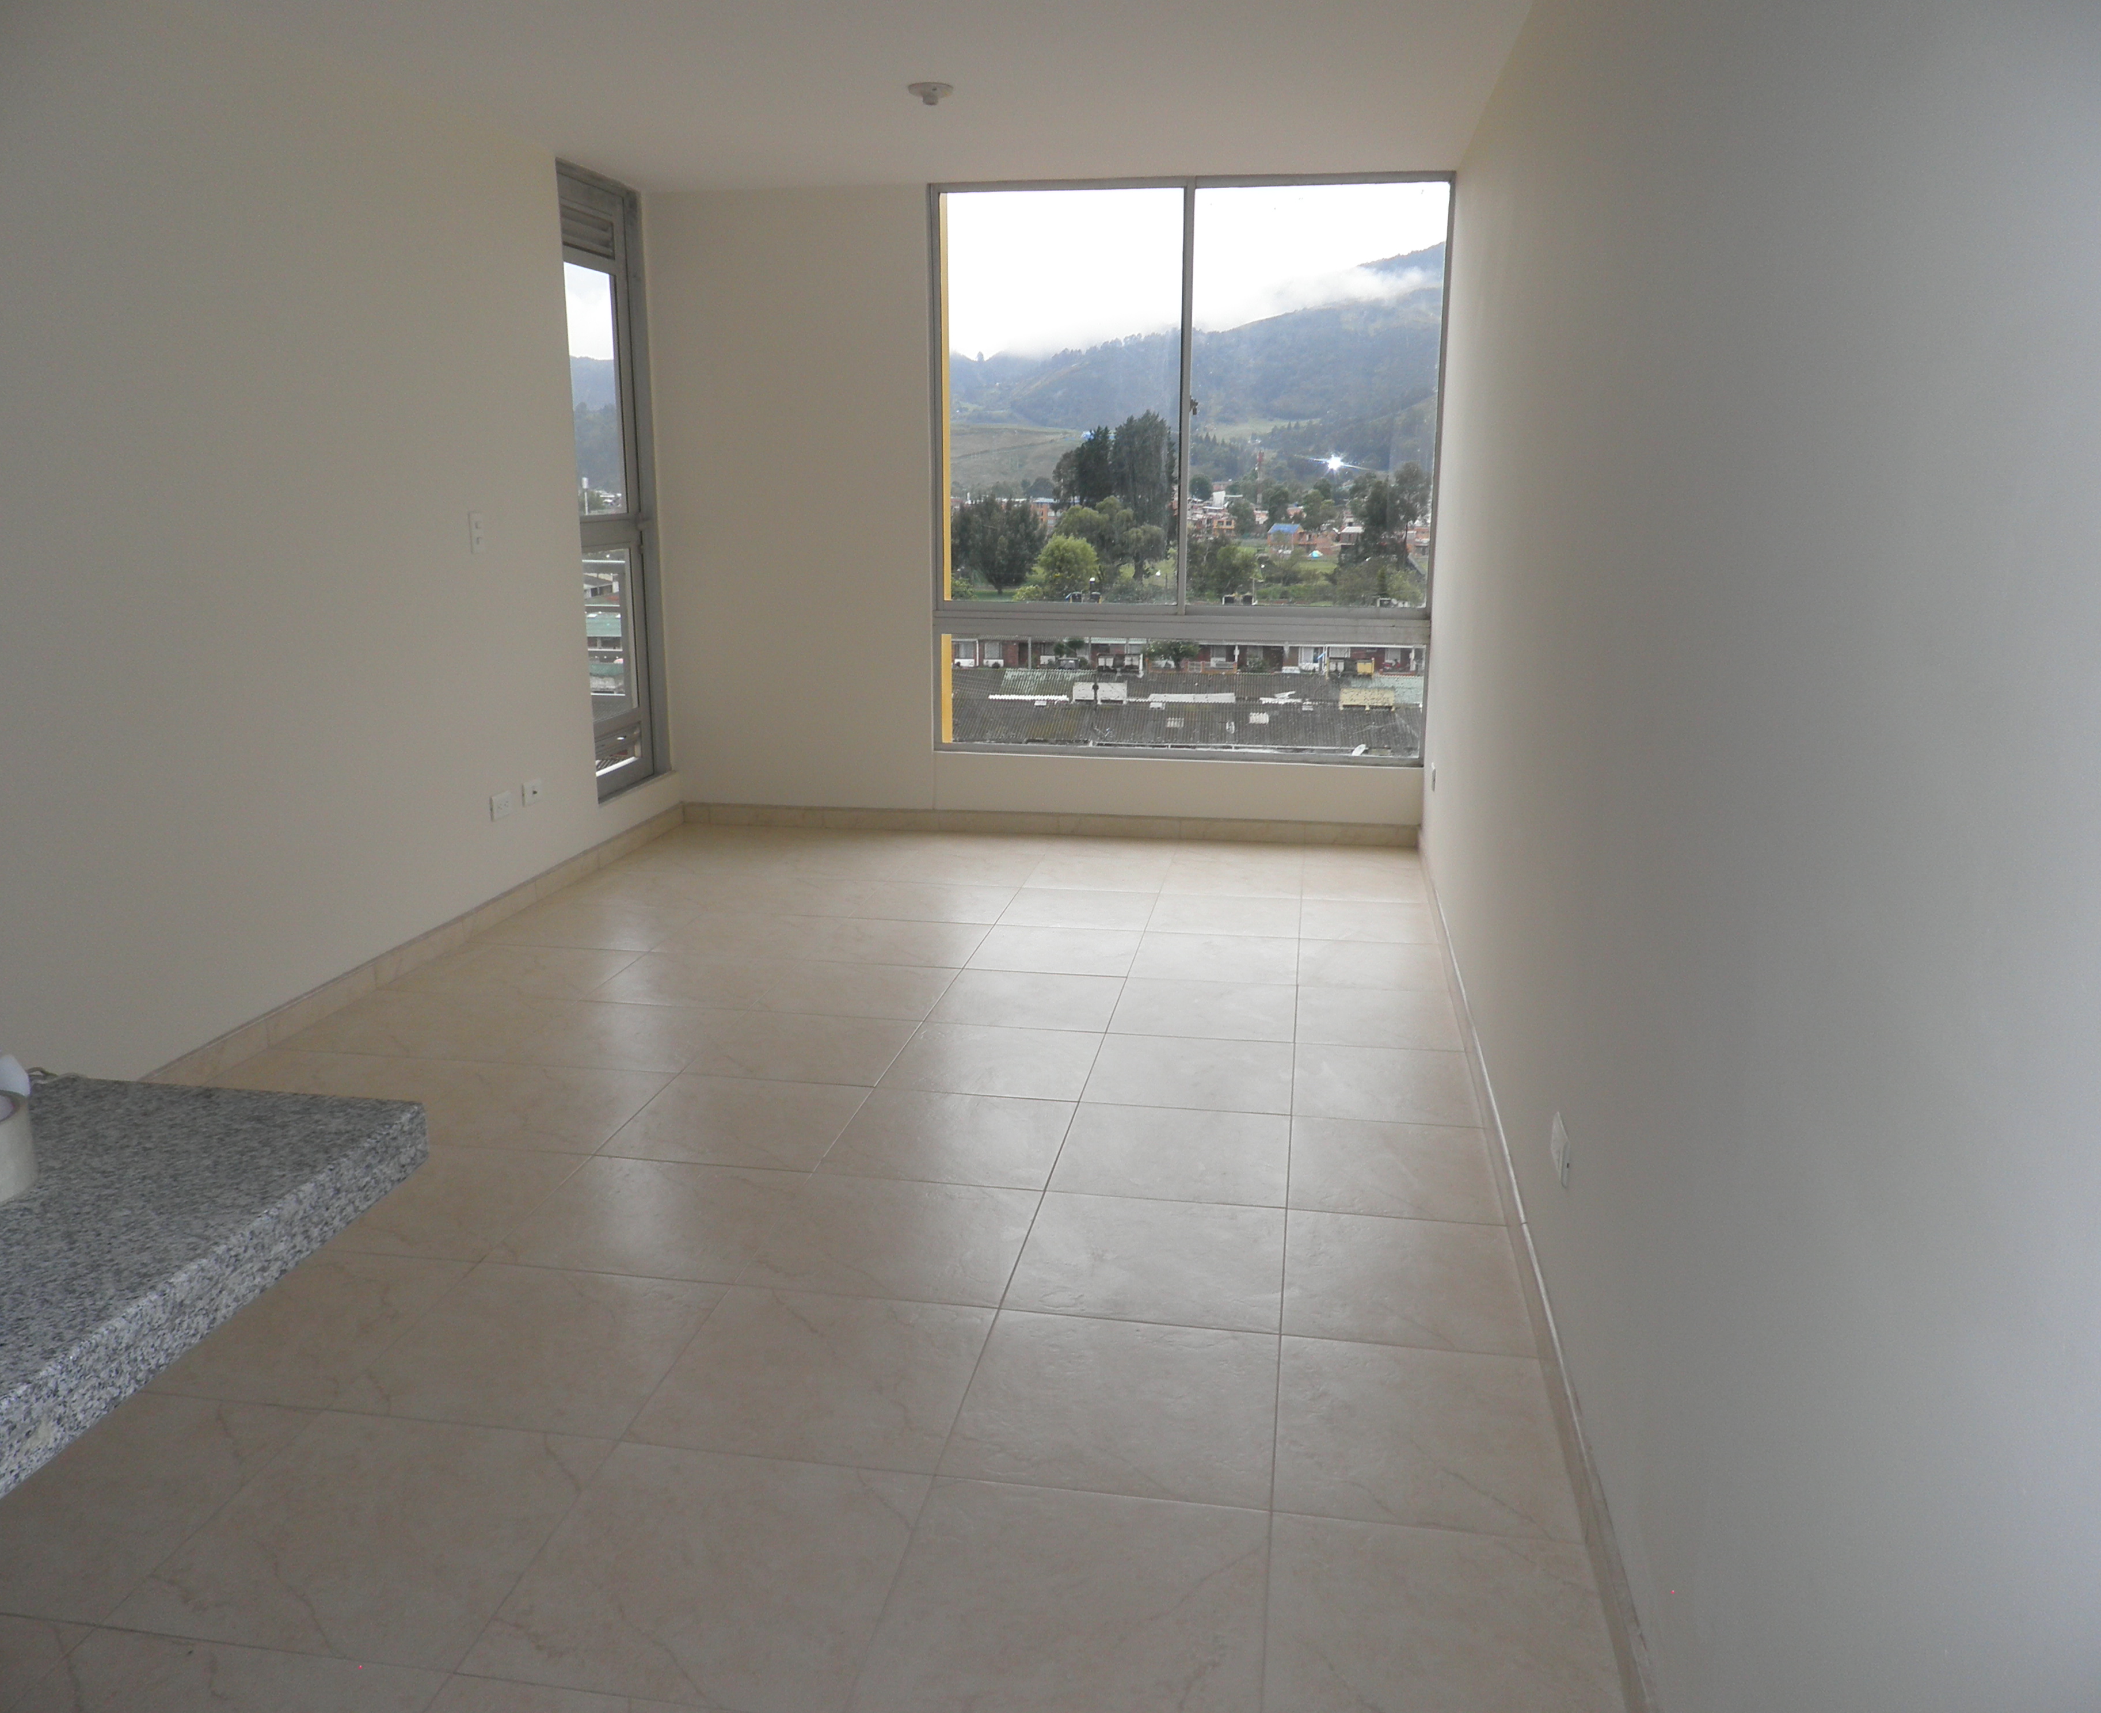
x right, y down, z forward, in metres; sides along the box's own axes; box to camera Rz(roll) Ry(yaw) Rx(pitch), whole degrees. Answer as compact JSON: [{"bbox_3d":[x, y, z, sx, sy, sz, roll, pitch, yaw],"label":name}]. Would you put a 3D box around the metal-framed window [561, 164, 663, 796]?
[{"bbox_3d":[-1.548,-1.258,5.483,0.100,2.075,0.661,2,13,9],"label":"metal-framed window"}]

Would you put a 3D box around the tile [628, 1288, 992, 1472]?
[{"bbox_3d":[-0.343,0.788,2.407,0.452,0.010,0.452,2,13,9],"label":"tile"}]

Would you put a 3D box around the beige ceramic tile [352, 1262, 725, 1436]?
[{"bbox_3d":[-0.800,0.774,2.496,0.456,0.010,0.447,2,14,9],"label":"beige ceramic tile"}]

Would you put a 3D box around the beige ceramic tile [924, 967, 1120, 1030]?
[{"bbox_3d":[-0.049,0.372,4.095,0.450,0.012,0.450,2,13,9],"label":"beige ceramic tile"}]

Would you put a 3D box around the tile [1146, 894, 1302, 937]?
[{"bbox_3d":[0.549,0.188,4.936,0.456,0.010,0.447,2,14,9],"label":"tile"}]

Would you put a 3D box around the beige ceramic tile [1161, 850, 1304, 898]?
[{"bbox_3d":[0.618,0.082,5.348,0.450,0.012,0.460,2,13,9],"label":"beige ceramic tile"}]

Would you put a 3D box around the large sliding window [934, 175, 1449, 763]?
[{"bbox_3d":[0.472,-1.373,5.792,1.843,2.034,0.070,2,13,7],"label":"large sliding window"}]

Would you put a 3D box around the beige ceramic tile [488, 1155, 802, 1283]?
[{"bbox_3d":[-0.726,0.670,2.927,0.456,0.010,0.447,2,14,9],"label":"beige ceramic tile"}]

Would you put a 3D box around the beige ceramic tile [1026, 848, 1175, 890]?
[{"bbox_3d":[0.174,0.064,5.418,0.450,0.012,0.460,2,13,9],"label":"beige ceramic tile"}]

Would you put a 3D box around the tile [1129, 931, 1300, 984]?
[{"bbox_3d":[0.475,0.293,4.515,0.452,0.010,0.452,2,13,9],"label":"tile"}]

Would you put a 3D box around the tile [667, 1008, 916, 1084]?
[{"bbox_3d":[-0.578,0.462,3.789,0.456,0.010,0.447,2,14,9],"label":"tile"}]

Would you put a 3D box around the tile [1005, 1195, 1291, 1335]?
[{"bbox_3d":[0.179,0.706,2.779,0.454,0.012,0.454,2,13,9],"label":"tile"}]

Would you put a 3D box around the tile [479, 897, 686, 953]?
[{"bbox_3d":[-1.328,0.214,4.743,0.455,0.012,0.450,2,13,9],"label":"tile"}]

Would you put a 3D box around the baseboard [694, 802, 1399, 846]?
[{"bbox_3d":[-0.045,-0.125,6.113,2.861,0.085,0.012,2,13,7],"label":"baseboard"}]

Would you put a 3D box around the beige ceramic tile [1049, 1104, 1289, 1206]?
[{"bbox_3d":[0.253,0.601,3.207,0.452,0.010,0.452,2,13,9],"label":"beige ceramic tile"}]

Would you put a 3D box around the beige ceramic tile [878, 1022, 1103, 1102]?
[{"bbox_3d":[-0.124,0.482,3.728,0.454,0.012,0.454,2,13,9],"label":"beige ceramic tile"}]

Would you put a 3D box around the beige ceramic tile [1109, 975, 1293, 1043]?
[{"bbox_3d":[0.395,0.391,4.024,0.450,0.012,0.450,2,13,9],"label":"beige ceramic tile"}]

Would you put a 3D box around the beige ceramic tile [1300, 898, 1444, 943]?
[{"bbox_3d":[0.970,0.207,4.883,0.398,0.010,0.452,2,13,9],"label":"beige ceramic tile"}]

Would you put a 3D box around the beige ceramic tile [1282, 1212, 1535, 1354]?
[{"bbox_3d":[0.593,0.711,2.661,0.405,0.012,0.450,2,13,9],"label":"beige ceramic tile"}]

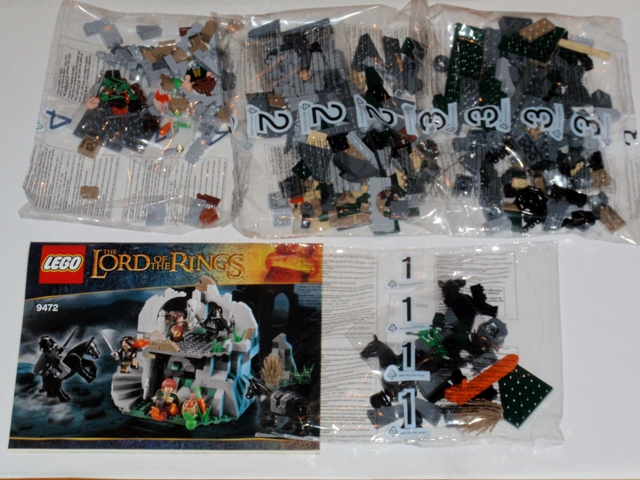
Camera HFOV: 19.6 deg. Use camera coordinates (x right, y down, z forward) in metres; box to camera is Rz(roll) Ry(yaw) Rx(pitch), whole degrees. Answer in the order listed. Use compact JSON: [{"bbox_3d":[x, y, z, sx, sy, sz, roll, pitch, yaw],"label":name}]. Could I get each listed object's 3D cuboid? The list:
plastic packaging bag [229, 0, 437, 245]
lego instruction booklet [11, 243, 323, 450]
[{"bbox_3d":[0.012,-0.112,1.690,0.178,0.030,0.253,-1,58,1],"label":"plastic packaging bag"},{"bbox_3d":[-0.128,0.089,1.581,0.259,0.004,0.202,0,58,1],"label":"lego instruction booklet"}]

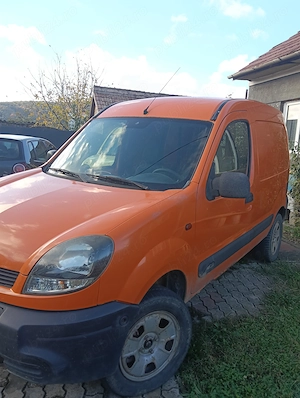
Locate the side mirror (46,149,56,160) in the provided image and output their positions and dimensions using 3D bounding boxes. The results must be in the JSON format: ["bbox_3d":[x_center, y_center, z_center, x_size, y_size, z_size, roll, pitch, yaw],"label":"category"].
[{"bbox_3d":[-0.935,-0.367,3.059,0.215,0.190,0.130,11,14,35],"label":"side mirror"}]

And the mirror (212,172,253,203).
[{"bbox_3d":[0.550,-0.071,2.014,0.215,0.190,0.130,11,14,35],"label":"mirror"}]

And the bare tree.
[{"bbox_3d":[-3.338,-3.404,12.000,3.100,4.600,3.000,3,11,0],"label":"bare tree"}]

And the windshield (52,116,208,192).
[{"bbox_3d":[-0.233,-0.387,2.435,1.410,0.180,0.750,11,57,35],"label":"windshield"}]

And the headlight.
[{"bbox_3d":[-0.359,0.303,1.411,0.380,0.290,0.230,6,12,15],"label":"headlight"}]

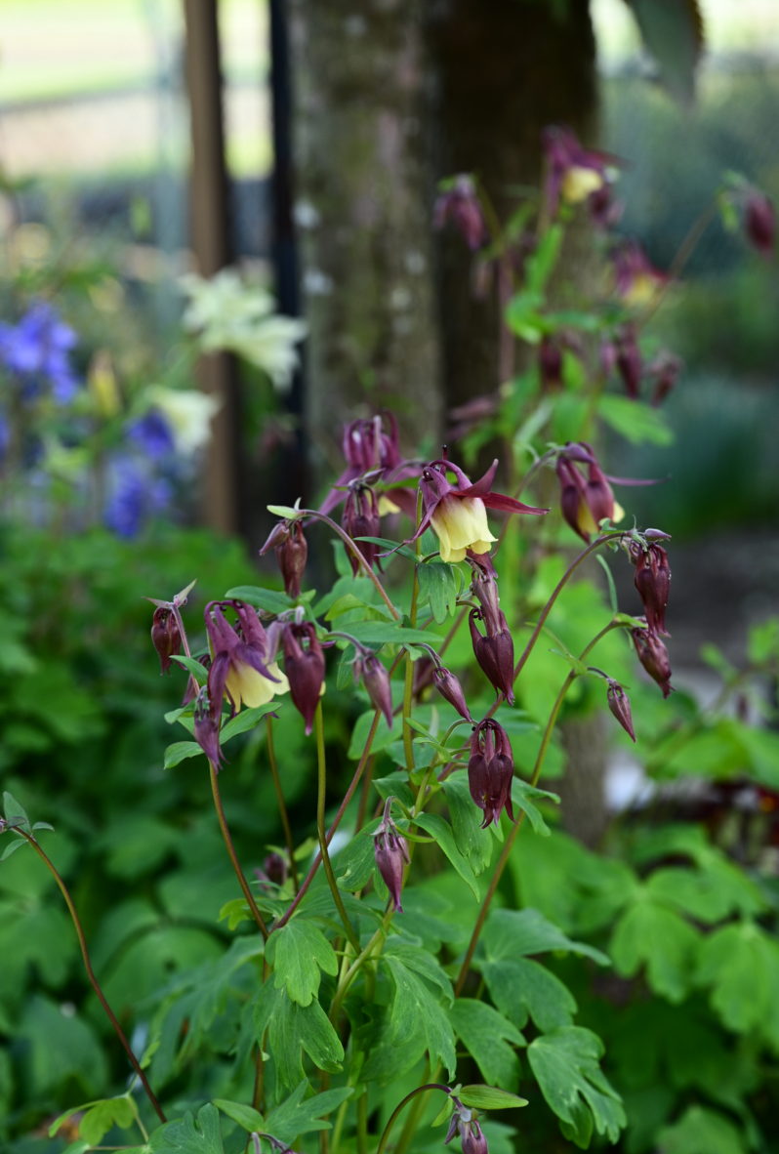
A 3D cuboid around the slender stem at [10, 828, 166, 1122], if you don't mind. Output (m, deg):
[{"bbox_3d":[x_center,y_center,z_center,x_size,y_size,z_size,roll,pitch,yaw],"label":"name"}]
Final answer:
[{"bbox_3d":[-0.104,0.138,0.755,0.013,0.115,0.011,-28,10,0],"label":"slender stem"}]

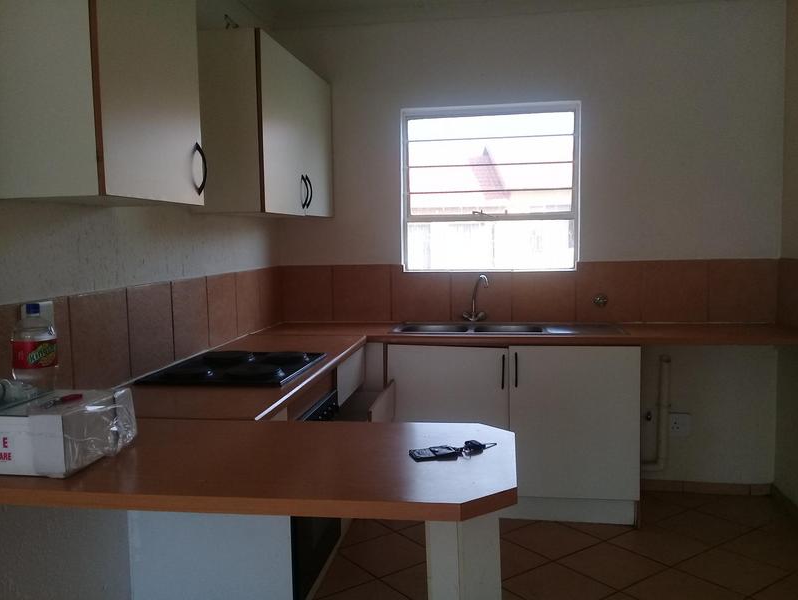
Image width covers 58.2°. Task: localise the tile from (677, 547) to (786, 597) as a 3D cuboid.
[{"bbox_3d":[1.374,1.128,2.966,0.333,0.010,0.333,-5,6,-35],"label":"tile"}]

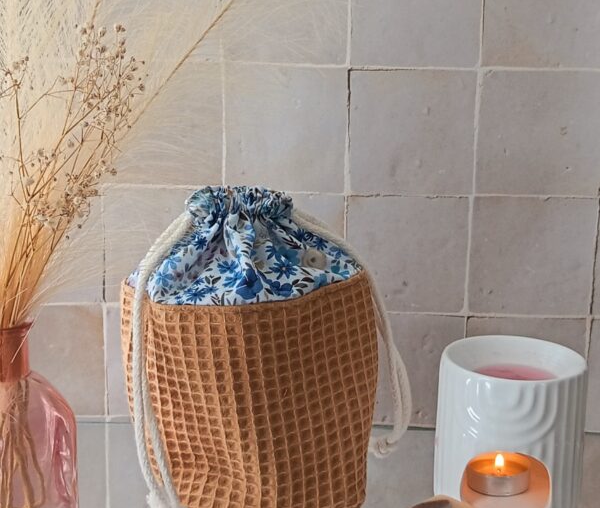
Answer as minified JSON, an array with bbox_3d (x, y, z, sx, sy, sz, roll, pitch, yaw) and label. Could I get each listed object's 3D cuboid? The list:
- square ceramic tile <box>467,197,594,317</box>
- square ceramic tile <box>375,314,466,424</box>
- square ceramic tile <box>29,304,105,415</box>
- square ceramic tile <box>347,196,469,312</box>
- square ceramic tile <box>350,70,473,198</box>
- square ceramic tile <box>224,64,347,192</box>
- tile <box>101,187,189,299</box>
[{"bbox_3d":[0.191,0.002,0.914,0.100,0.100,0.010,1,15,3],"label":"square ceramic tile"},{"bbox_3d":[0.088,0.097,0.946,0.100,0.100,0.010,1,15,3],"label":"square ceramic tile"},{"bbox_3d":[-0.217,0.089,0.962,0.100,0.100,0.010,1,15,3],"label":"square ceramic tile"},{"bbox_3d":[0.089,-0.001,0.919,0.100,0.100,0.010,1,15,3],"label":"square ceramic tile"},{"bbox_3d":[0.090,-0.100,0.893,0.100,0.100,0.010,1,15,3],"label":"square ceramic tile"},{"bbox_3d":[-0.011,-0.102,0.898,0.100,0.100,0.010,1,15,3],"label":"square ceramic tile"},{"bbox_3d":[-0.114,-0.006,0.930,0.100,0.100,0.010,1,15,3],"label":"tile"}]

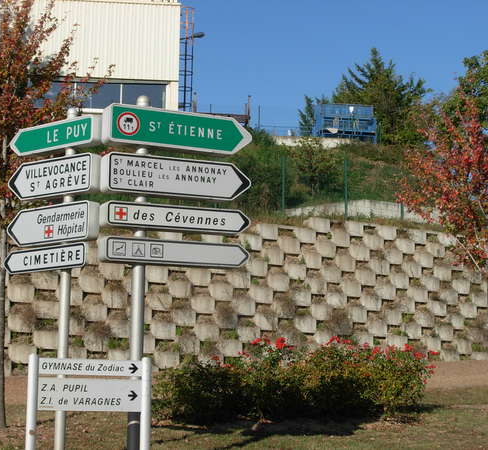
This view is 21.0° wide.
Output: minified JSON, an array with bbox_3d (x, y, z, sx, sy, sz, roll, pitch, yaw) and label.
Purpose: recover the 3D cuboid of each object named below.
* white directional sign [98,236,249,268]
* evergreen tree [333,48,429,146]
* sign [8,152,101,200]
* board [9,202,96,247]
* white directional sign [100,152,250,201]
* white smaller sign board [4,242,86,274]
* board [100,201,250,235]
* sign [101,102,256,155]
[{"bbox_3d":[-0.727,0.308,13.846,1.652,0.260,0.174,5,-10,-26],"label":"white directional sign"},{"bbox_3d":[6.773,-6.177,65.360,4.565,5.061,4.565,1,-9,0],"label":"evergreen tree"},{"bbox_3d":[-2.022,-0.488,14.005,1.275,0.392,0.164,-6,-11,38],"label":"sign"},{"bbox_3d":[-2.028,0.008,13.918,1.235,0.402,0.164,-6,-11,38],"label":"board"},{"bbox_3d":[-0.709,-0.483,13.972,1.661,0.413,0.184,5,-10,-26],"label":"white directional sign"},{"bbox_3d":[-2.088,0.354,13.827,1.240,0.251,0.061,-6,-11,38],"label":"white smaller sign board"},{"bbox_3d":[-0.719,-0.054,13.902,1.661,0.257,0.174,5,-10,-26],"label":"board"},{"bbox_3d":[-0.693,-0.996,14.047,1.649,0.402,0.184,5,-10,-26],"label":"sign"}]

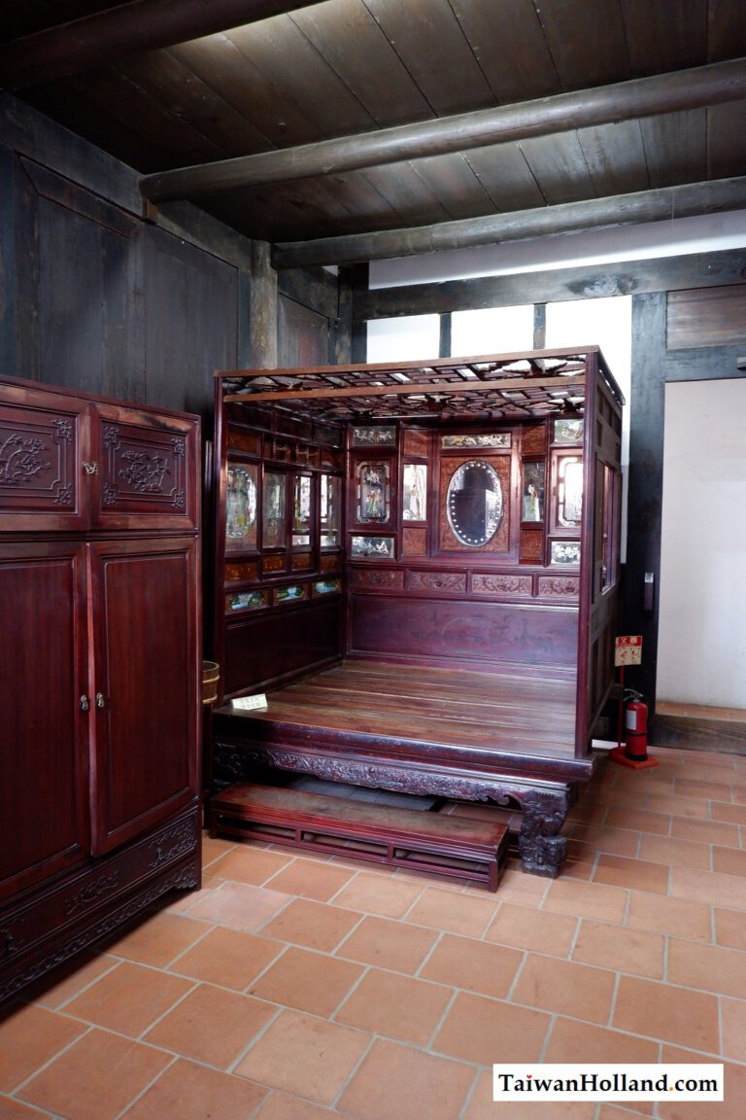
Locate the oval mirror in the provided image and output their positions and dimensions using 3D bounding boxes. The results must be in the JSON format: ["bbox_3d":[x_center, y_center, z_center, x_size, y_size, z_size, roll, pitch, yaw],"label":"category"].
[{"bbox_3d":[0.681,-0.376,4.771,0.392,0.576,0.025,2,2,23],"label":"oval mirror"}]

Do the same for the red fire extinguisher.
[{"bbox_3d":[1.758,1.087,4.766,0.145,0.465,0.150,-1,2,-31],"label":"red fire extinguisher"}]

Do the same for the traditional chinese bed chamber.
[{"bbox_3d":[0.347,0.184,4.126,2.000,2.315,1.620,2,2,23],"label":"traditional chinese bed chamber"}]

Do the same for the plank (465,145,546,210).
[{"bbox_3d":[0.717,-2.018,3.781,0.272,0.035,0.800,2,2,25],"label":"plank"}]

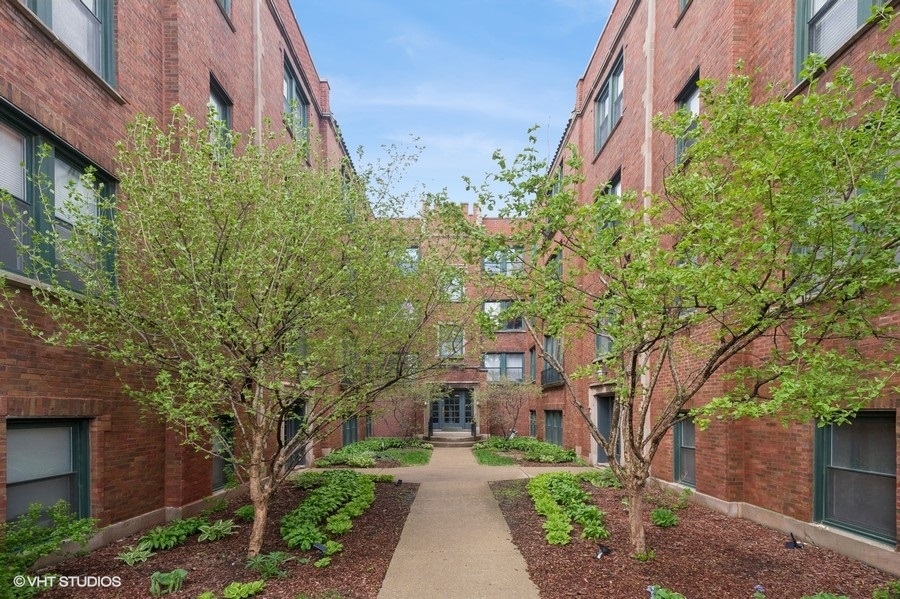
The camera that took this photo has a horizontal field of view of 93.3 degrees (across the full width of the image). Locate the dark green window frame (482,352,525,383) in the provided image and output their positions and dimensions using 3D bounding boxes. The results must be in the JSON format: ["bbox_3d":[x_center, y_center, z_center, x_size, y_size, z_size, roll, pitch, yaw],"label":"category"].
[{"bbox_3d":[3.250,4.130,25.500,2.500,1.800,0.170,0,0,0],"label":"dark green window frame"}]

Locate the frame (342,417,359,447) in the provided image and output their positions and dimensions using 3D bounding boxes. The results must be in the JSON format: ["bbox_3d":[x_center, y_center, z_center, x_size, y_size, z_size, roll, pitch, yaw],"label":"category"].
[{"bbox_3d":[-4.480,5.720,19.000,0.160,1.500,2.900,0,-5,0],"label":"frame"}]

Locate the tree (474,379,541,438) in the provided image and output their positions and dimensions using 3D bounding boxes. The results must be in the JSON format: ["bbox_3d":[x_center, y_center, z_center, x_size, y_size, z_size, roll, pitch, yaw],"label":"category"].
[{"bbox_3d":[3.020,5.850,22.300,3.450,3.350,3.200,0,0,0],"label":"tree"}]

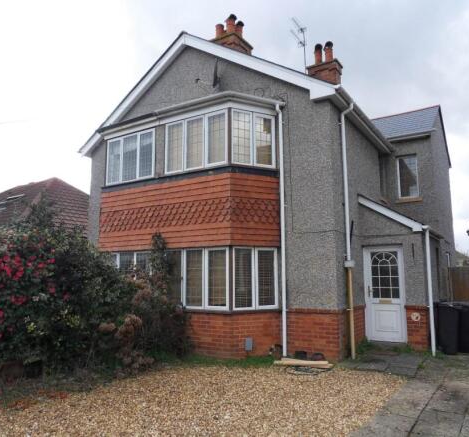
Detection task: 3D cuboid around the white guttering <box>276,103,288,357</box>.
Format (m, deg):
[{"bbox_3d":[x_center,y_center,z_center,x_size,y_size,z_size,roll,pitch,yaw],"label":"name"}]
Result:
[{"bbox_3d":[0.954,0.115,8.035,0.090,5.061,0.120,-5,-9,33],"label":"white guttering"}]

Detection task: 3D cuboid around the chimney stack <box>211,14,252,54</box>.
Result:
[{"bbox_3d":[-0.154,-4.916,11.681,0.996,1.680,1.007,-5,-9,33],"label":"chimney stack"}]

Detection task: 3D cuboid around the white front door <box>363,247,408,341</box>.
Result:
[{"bbox_3d":[3.207,1.604,8.581,0.811,1.967,0.100,-5,-9,33],"label":"white front door"}]

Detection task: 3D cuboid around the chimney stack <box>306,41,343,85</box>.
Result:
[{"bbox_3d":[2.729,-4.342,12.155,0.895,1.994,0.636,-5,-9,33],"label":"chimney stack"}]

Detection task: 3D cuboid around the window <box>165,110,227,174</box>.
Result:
[{"bbox_3d":[-0.804,-1.552,8.387,1.623,1.119,0.120,-5,-9,33],"label":"window"}]

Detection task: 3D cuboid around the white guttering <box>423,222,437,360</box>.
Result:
[{"bbox_3d":[3.919,1.422,8.078,0.090,2.523,0.100,-5,-9,33],"label":"white guttering"}]

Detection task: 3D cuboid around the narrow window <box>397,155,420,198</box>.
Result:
[{"bbox_3d":[4.754,-1.139,11.052,0.526,1.185,0.100,-5,-9,33],"label":"narrow window"}]

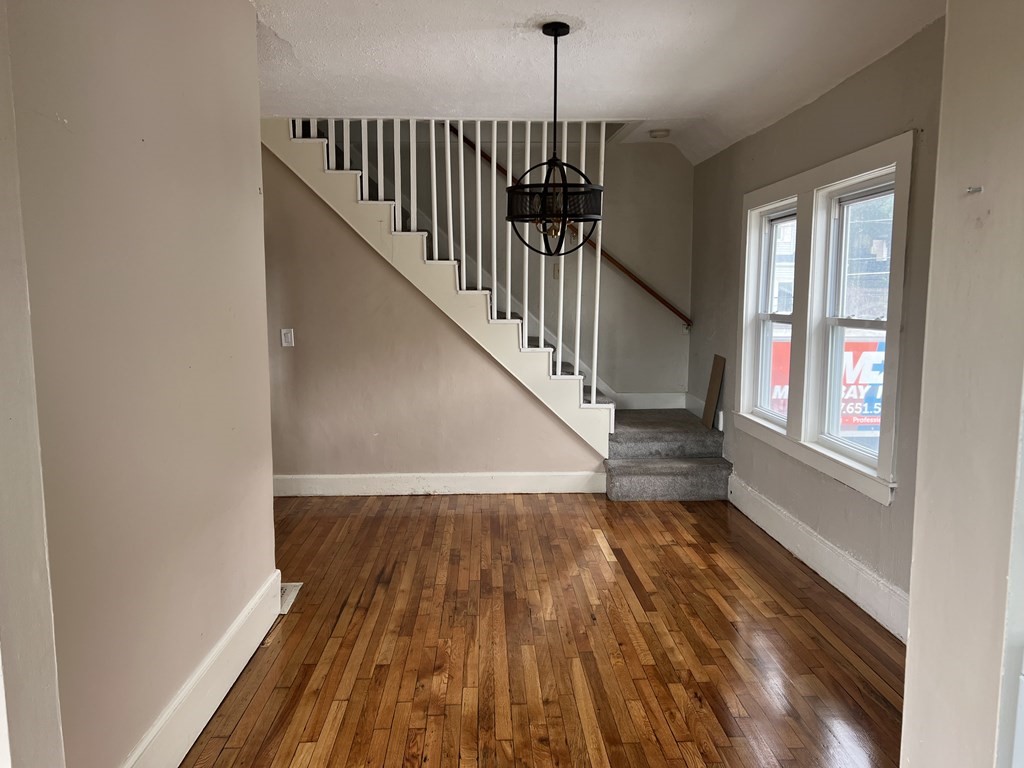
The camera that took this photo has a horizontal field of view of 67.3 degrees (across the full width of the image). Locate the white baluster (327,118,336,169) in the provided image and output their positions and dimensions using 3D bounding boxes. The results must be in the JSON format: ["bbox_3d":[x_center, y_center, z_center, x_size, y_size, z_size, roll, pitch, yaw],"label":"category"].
[{"bbox_3d":[-1.204,-1.607,5.173,0.037,0.326,0.037,0,7,-3],"label":"white baluster"}]

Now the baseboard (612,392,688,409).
[{"bbox_3d":[1.152,0.139,6.416,0.635,0.139,0.020,0,7,-3],"label":"baseboard"}]

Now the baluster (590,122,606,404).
[{"bbox_3d":[0.606,-0.828,5.390,0.032,1.948,0.032,1,6,-2],"label":"baluster"}]

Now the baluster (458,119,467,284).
[{"bbox_3d":[-0.338,-1.224,5.261,0.034,1.113,0.034,0,7,-3],"label":"baluster"}]

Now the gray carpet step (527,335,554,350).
[{"bbox_3d":[0.164,-0.207,5.866,0.259,0.196,0.927,0,7,-3],"label":"gray carpet step"}]

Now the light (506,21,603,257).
[{"bbox_3d":[0.197,-1.078,3.474,0.438,1.000,0.438,0,7,-3],"label":"light"}]

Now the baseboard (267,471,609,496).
[{"bbox_3d":[-0.500,0.707,5.495,2.362,0.161,0.020,0,6,-2],"label":"baseboard"}]

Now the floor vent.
[{"bbox_3d":[-1.123,0.993,3.582,0.231,0.011,0.375,0,7,-3],"label":"floor vent"}]

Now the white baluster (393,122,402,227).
[{"bbox_3d":[-0.772,-1.409,5.218,0.037,0.739,0.037,0,7,-3],"label":"white baluster"}]

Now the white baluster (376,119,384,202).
[{"bbox_3d":[-0.882,-1.508,5.201,0.037,0.535,0.037,0,7,-3],"label":"white baluster"}]

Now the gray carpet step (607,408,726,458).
[{"bbox_3d":[1.090,0.377,5.974,0.798,0.210,0.980,0,6,-2],"label":"gray carpet step"}]

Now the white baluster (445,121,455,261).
[{"bbox_3d":[-0.432,-1.329,5.297,0.032,0.939,0.032,-2,6,-2],"label":"white baluster"}]

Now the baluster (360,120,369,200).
[{"bbox_3d":[-1.004,-1.528,5.254,0.040,0.539,0.036,0,6,-2],"label":"baluster"}]

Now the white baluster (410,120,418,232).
[{"bbox_3d":[-0.676,-1.426,5.277,0.040,0.747,0.036,0,6,-2],"label":"white baluster"}]

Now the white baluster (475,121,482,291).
[{"bbox_3d":[-0.228,-1.228,5.315,0.032,1.142,0.032,0,6,-2],"label":"white baluster"}]

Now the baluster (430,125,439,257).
[{"bbox_3d":[-0.537,-1.329,5.293,0.032,0.939,0.032,-1,6,-2],"label":"baluster"}]

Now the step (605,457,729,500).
[{"bbox_3d":[1.059,0.675,5.389,0.870,0.245,0.301,0,7,-3],"label":"step"}]

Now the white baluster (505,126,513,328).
[{"bbox_3d":[-0.017,-1.126,5.334,0.032,1.346,0.032,0,6,-2],"label":"white baluster"}]

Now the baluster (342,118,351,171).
[{"bbox_3d":[-1.125,-1.629,5.238,0.041,0.334,0.036,0,6,-2],"label":"baluster"}]

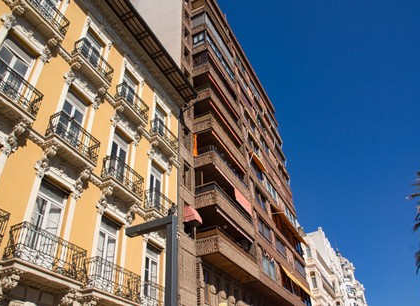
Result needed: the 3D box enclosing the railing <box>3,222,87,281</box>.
[{"bbox_3d":[-4.591,2.965,9.784,0.541,1.028,2.351,-20,-41,19],"label":"railing"}]

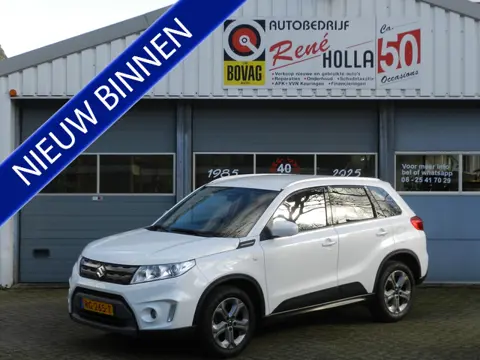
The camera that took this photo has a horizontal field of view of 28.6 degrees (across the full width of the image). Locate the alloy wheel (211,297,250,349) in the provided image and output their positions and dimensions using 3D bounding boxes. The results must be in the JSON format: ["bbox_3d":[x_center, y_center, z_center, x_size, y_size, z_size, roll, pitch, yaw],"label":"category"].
[{"bbox_3d":[-0.145,1.309,8.713,0.465,0.465,0.180,-3,3,-43],"label":"alloy wheel"}]

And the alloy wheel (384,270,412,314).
[{"bbox_3d":[1.677,1.226,10.422,0.465,0.465,0.180,-3,3,-43],"label":"alloy wheel"}]

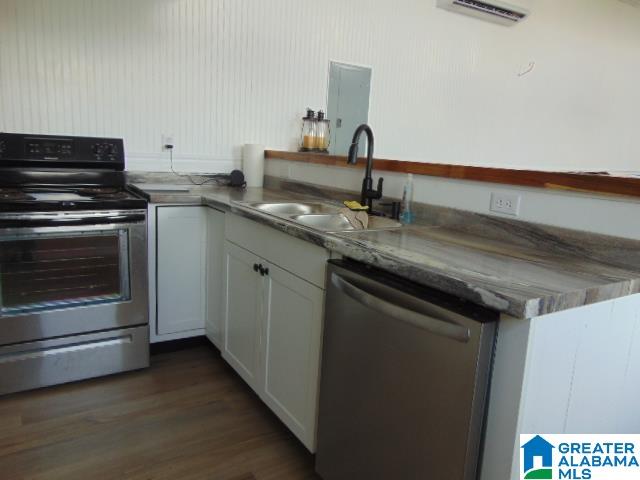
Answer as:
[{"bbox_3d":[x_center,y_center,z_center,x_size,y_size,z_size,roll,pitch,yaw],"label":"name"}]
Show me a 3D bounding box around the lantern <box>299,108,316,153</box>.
[{"bbox_3d":[-0.066,-0.684,2.901,0.095,0.270,0.095,-3,12,-33],"label":"lantern"}]

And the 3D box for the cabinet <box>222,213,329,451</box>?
[{"bbox_3d":[0.005,0.315,2.151,0.600,0.780,0.920,-3,12,-33],"label":"cabinet"}]

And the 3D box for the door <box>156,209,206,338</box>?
[{"bbox_3d":[-0.748,0.160,2.495,0.262,0.695,0.022,-3,12,-32],"label":"door"}]

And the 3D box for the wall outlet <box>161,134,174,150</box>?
[{"bbox_3d":[-0.965,-0.617,2.944,0.074,0.114,0.015,-3,12,-33],"label":"wall outlet"}]

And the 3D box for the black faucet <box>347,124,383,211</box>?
[{"bbox_3d":[0.211,-0.319,2.070,0.105,0.395,0.200,10,13,34],"label":"black faucet"}]

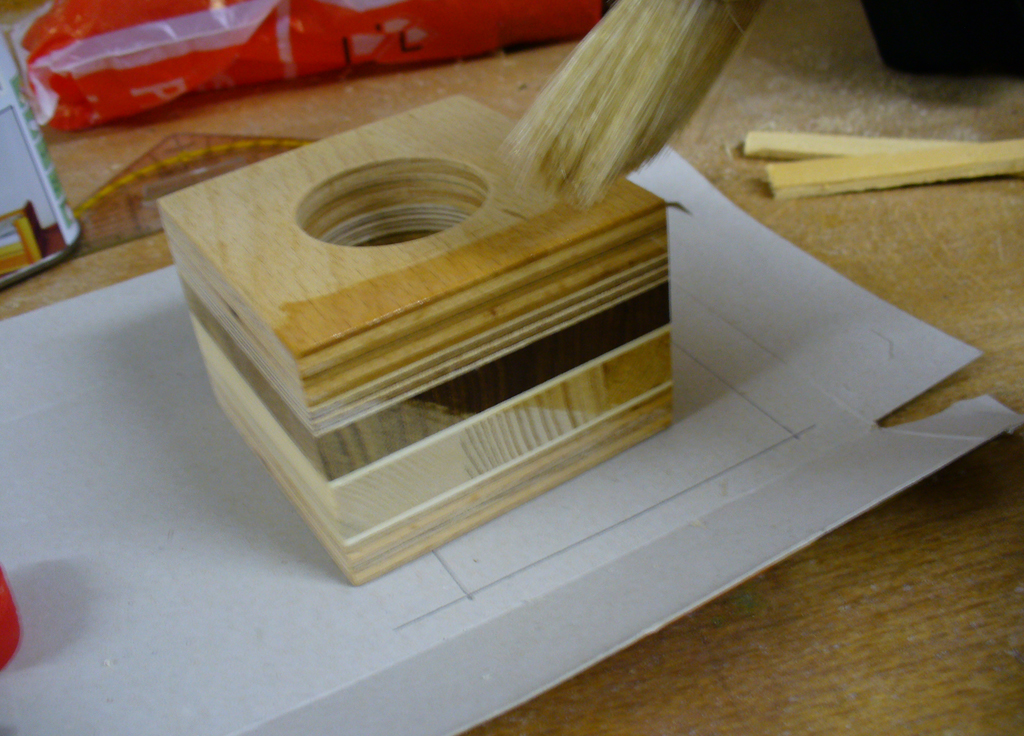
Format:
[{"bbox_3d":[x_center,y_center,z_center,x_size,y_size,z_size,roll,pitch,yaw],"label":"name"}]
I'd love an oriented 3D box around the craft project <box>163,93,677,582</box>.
[{"bbox_3d":[-0.022,-0.012,0.248,0.081,0.057,0.080,-25,39,-23],"label":"craft project"}]

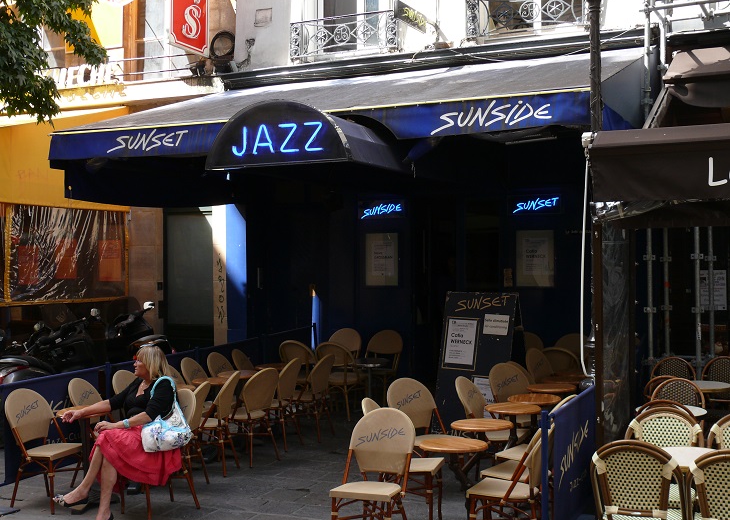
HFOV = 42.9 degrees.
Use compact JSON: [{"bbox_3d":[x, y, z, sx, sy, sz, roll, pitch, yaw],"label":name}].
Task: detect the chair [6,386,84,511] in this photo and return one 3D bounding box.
[{"bbox_3d":[-2.486,1.473,7.275,0.520,0.900,0.470,0,-1,26],"label":"chair"}]

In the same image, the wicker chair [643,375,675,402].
[{"bbox_3d":[2.900,1.500,8.600,0.500,0.880,0.560,0,1,40],"label":"wicker chair"}]

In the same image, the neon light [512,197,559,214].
[{"bbox_3d":[2.350,-0.766,12.807,0.720,0.280,0.080,0,-1,25],"label":"neon light"}]

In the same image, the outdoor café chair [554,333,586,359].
[{"bbox_3d":[2.450,1.360,11.060,0.540,0.930,0.570,0,1,25],"label":"outdoor café chair"}]

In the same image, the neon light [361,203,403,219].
[{"bbox_3d":[0.222,-0.656,12.509,0.610,0.190,0.060,0,0,26],"label":"neon light"}]

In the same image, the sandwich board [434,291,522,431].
[{"bbox_3d":[1.260,1.116,9.841,0.900,1.540,0.650,0,-1,37],"label":"sandwich board"}]

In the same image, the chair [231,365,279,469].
[{"bbox_3d":[-1.050,1.424,8.620,0.520,0.880,0.450,0,0,41],"label":"chair"}]

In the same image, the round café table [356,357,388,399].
[{"bbox_3d":[0.061,1.535,10.850,0.490,0.690,0.490,-1,0,0],"label":"round café table"}]

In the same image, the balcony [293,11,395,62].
[{"bbox_3d":[-0.279,-3.061,12.696,1.629,0.514,0.240,0,0,26],"label":"balcony"}]

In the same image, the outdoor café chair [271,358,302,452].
[{"bbox_3d":[-0.926,1.481,9.680,0.560,0.930,0.460,0,1,27],"label":"outdoor café chair"}]

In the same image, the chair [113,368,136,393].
[{"bbox_3d":[-1.950,1.431,8.300,0.540,0.880,0.460,0,0,16],"label":"chair"}]

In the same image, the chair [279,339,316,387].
[{"bbox_3d":[-0.800,1.472,11.788,0.490,0.910,0.540,0,-1,21],"label":"chair"}]

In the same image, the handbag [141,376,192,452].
[{"bbox_3d":[-1.465,1.140,6.850,0.385,0.560,0.170,-1,0,-14],"label":"handbag"}]

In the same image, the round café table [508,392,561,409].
[{"bbox_3d":[1.498,1.584,8.180,0.475,0.735,0.475,0,1,0],"label":"round café table"}]

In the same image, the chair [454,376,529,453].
[{"bbox_3d":[1.064,1.410,7.670,0.540,0.880,0.460,0,0,26],"label":"chair"}]

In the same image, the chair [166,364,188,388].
[{"bbox_3d":[-1.744,1.443,8.887,0.520,0.891,0.446,-1,0,22],"label":"chair"}]

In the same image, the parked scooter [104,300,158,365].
[{"bbox_3d":[-2.750,1.212,11.150,0.740,1.320,1.950,0,0,-18],"label":"parked scooter"}]

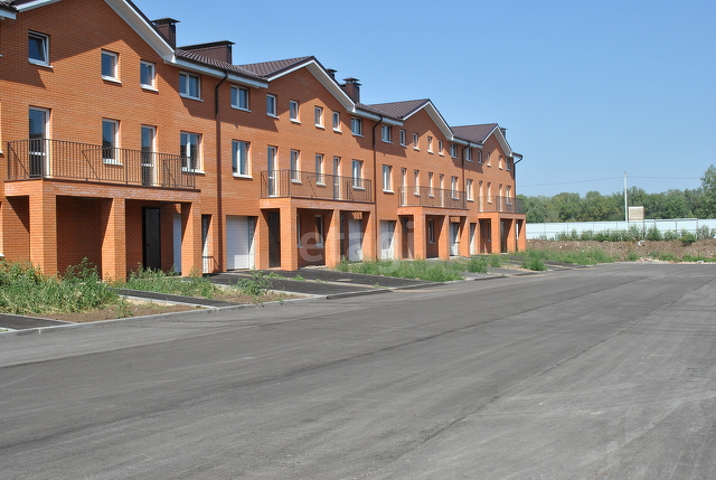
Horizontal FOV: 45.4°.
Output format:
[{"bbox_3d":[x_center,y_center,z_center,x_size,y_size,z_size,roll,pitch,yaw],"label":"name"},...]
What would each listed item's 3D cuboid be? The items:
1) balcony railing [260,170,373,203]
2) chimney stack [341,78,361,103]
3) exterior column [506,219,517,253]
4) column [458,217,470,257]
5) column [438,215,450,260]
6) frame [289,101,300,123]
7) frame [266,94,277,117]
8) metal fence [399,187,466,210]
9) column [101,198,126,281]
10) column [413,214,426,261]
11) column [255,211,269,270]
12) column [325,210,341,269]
[{"bbox_3d":[-1.663,-2.347,39.304,1.360,1.130,7.820,-1,0,27],"label":"balcony railing"},{"bbox_3d":[-0.435,-9.037,52.265,0.950,1.650,0.800,-1,0,27],"label":"chimney stack"},{"bbox_3d":[11.475,-0.213,63.740,0.510,2.563,0.510,-1,0,27],"label":"exterior column"},{"bbox_3d":[6.864,-0.150,54.709,0.510,2.573,0.510,-1,0,27],"label":"column"},{"bbox_3d":[5.326,-0.138,52.498,0.510,2.623,0.510,-1,0,27],"label":"column"},{"bbox_3d":[-2.996,-5.998,40.061,0.120,0.970,0.900,-1,0,28],"label":"frame"},{"bbox_3d":[-3.866,-5.990,38.395,0.120,0.930,0.870,-1,0,28],"label":"frame"},{"bbox_3d":[4.691,-2.458,52.705,1.500,1.150,7.350,-1,0,28],"label":"metal fence"},{"bbox_3d":[-7.537,0.041,26.504,0.510,2.593,0.510,-1,0,27],"label":"column"},{"bbox_3d":[3.624,-0.114,49.161,0.510,2.623,0.510,-1,0,27],"label":"column"},{"bbox_3d":[-4.081,-0.020,36.332,0.300,2.530,0.680,-1,0,27],"label":"column"},{"bbox_3d":[-1.147,-0.043,39.812,0.520,2.650,0.520,-1,0,27],"label":"column"}]

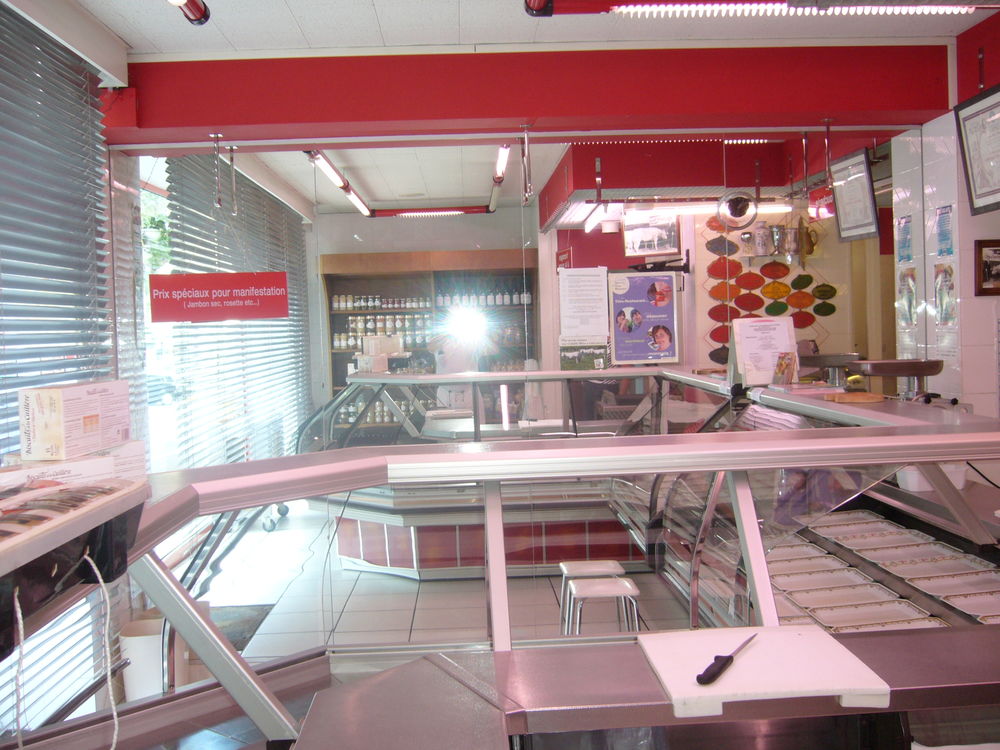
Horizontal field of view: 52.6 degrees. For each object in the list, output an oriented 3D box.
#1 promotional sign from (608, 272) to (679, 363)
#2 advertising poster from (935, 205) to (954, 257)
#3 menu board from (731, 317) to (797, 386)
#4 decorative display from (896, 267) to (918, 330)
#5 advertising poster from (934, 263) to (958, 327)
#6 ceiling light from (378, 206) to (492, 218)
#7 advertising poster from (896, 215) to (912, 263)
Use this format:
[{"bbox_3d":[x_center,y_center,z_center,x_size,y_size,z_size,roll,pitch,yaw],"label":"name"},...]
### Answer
[{"bbox_3d":[0.643,-0.251,4.503,0.298,0.405,0.020,-2,3,-2],"label":"promotional sign"},{"bbox_3d":[1.910,-0.618,4.343,0.012,0.213,0.145,-2,3,-2],"label":"advertising poster"},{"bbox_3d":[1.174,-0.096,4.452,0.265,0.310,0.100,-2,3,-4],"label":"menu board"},{"bbox_3d":[1.907,-0.361,4.734,0.012,0.268,0.172,-2,3,-2],"label":"decorative display"},{"bbox_3d":[1.919,-0.343,4.374,0.015,0.268,0.172,-2,3,-2],"label":"advertising poster"},{"bbox_3d":[-0.593,-1.431,8.872,1.020,0.070,0.075,-2,3,-2],"label":"ceiling light"},{"bbox_3d":[1.897,-0.638,4.738,0.012,0.213,0.145,-2,3,-2],"label":"advertising poster"}]

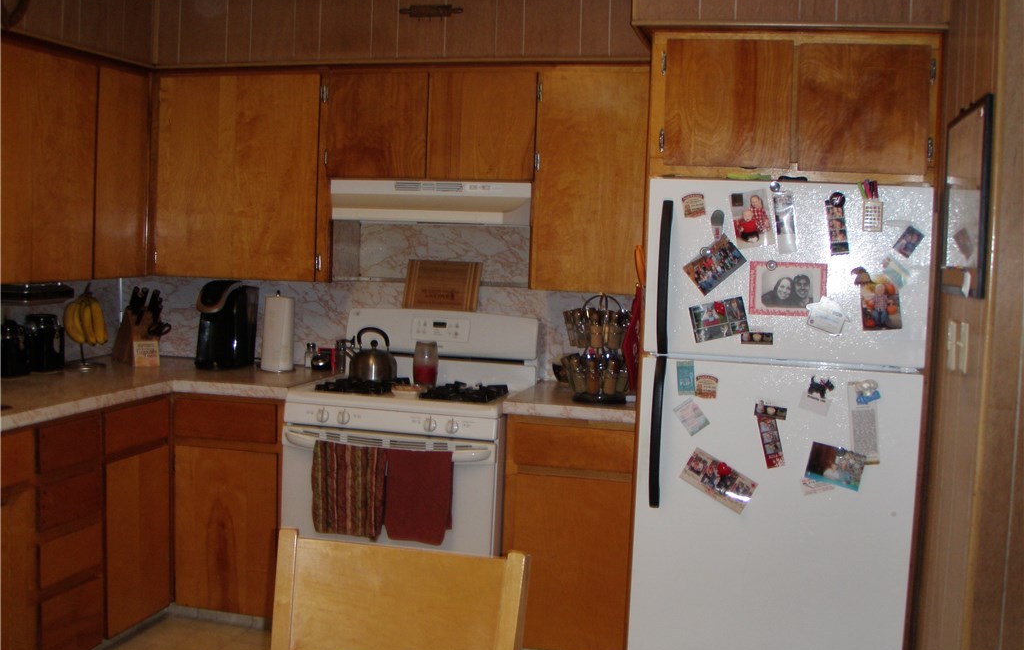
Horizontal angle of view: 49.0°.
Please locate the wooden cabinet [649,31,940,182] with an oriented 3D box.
[{"bbox_3d":[0.867,-0.636,3.481,0.830,0.420,0.680,3,4,14],"label":"wooden cabinet"}]

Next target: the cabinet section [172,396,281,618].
[{"bbox_3d":[-0.933,0.622,4.329,0.472,0.790,0.610,3,5,15],"label":"cabinet section"}]

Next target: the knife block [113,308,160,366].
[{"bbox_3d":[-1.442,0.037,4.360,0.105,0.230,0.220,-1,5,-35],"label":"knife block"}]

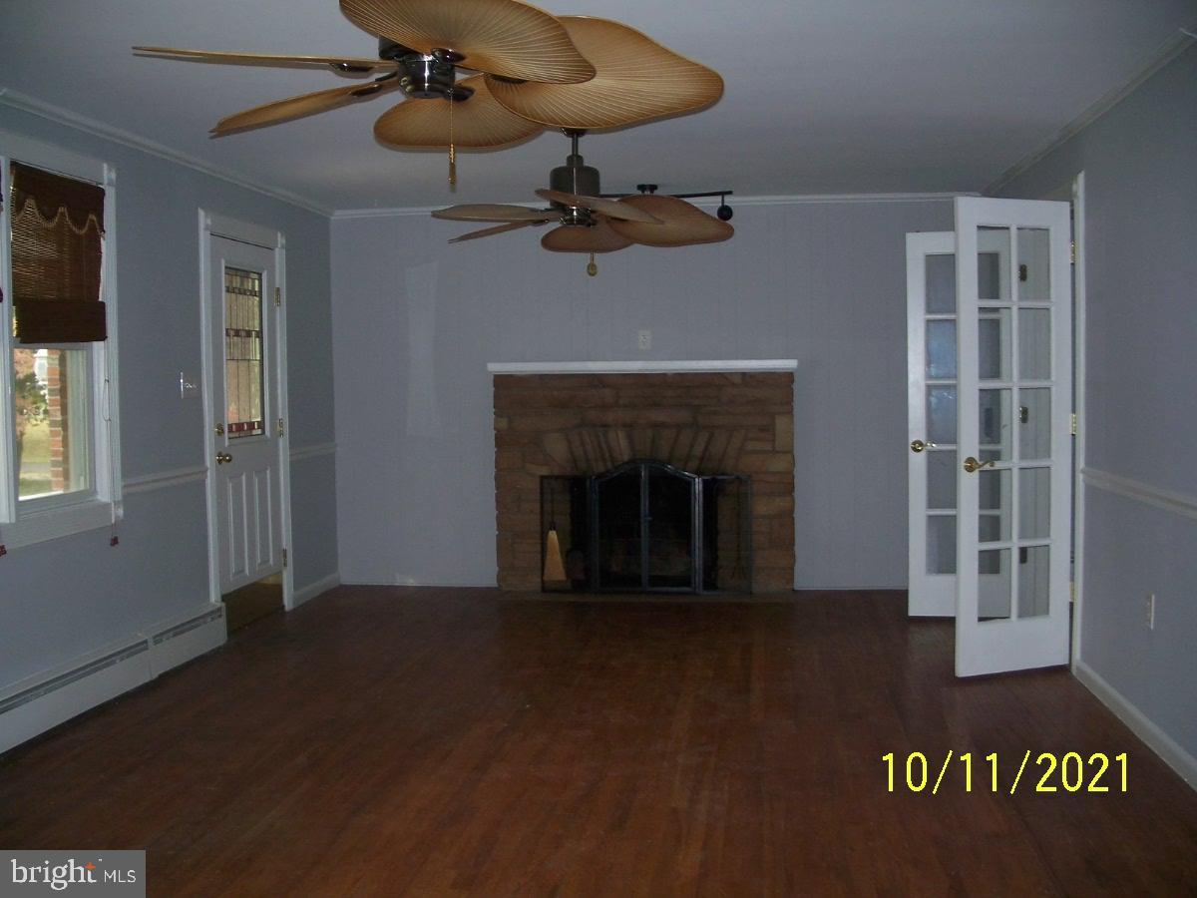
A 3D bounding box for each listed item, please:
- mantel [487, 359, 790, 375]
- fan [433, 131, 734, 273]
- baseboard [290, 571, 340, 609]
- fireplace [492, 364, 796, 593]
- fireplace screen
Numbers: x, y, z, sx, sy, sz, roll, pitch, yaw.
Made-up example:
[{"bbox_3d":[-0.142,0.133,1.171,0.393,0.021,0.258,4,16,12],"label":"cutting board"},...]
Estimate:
[{"bbox_3d":[0.262,-0.491,7.731,1.850,0.074,0.220,0,3,7],"label":"mantel"},{"bbox_3d":[-0.086,-1.053,5.416,1.330,0.633,1.330,0,3,7],"label":"fan"},{"bbox_3d":[-1.714,0.855,7.774,0.018,0.088,0.797,0,3,7],"label":"baseboard"},{"bbox_3d":[0.270,0.171,7.765,1.830,1.401,0.230,0,3,7],"label":"fireplace"},{"bbox_3d":[0.280,0.469,7.750,1.270,0.808,0.110,0,3,7],"label":"fireplace screen"}]

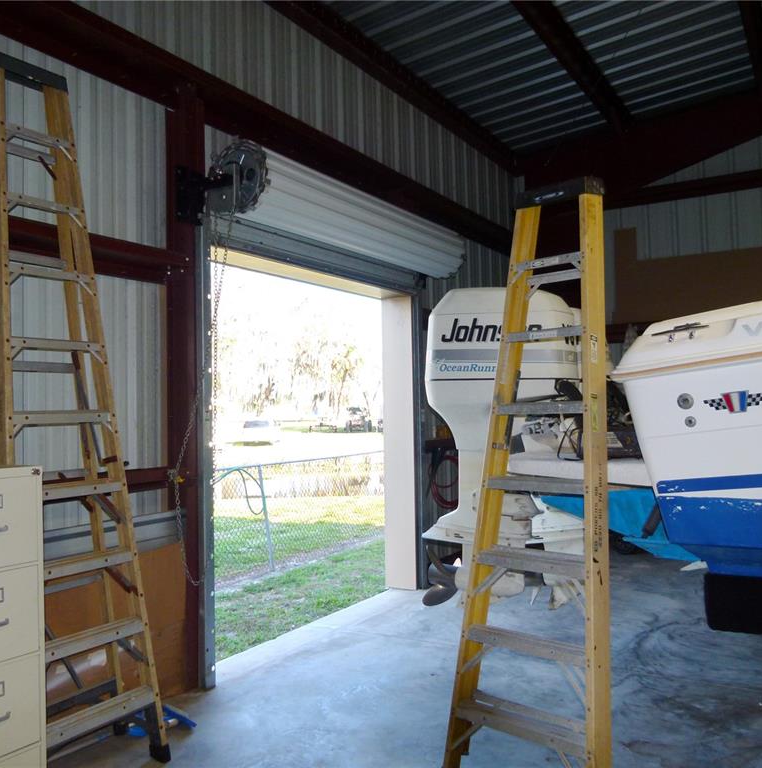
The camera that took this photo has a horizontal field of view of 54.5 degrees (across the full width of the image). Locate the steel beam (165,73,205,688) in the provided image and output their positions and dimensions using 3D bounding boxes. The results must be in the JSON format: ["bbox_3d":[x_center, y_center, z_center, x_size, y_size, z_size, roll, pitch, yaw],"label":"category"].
[{"bbox_3d":[-1.079,0.031,4.096,0.200,3.270,0.130,-2,-2,30],"label":"steel beam"}]

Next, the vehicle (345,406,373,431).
[{"bbox_3d":[-1.804,2.871,59.300,1.880,2.000,3.300,-1,-2,6],"label":"vehicle"}]

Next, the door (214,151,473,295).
[{"bbox_3d":[-0.135,-1.024,5.103,0.410,0.550,2.530,-2,-2,30],"label":"door"}]

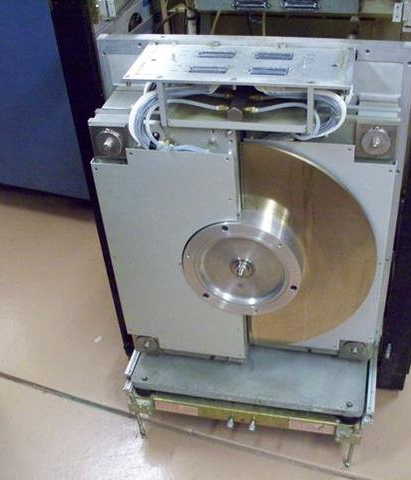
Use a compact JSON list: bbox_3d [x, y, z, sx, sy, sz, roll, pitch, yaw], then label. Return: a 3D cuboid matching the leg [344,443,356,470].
[{"bbox_3d":[0.329,0.490,1.512,0.018,0.095,0.018,4,39,13],"label":"leg"}]

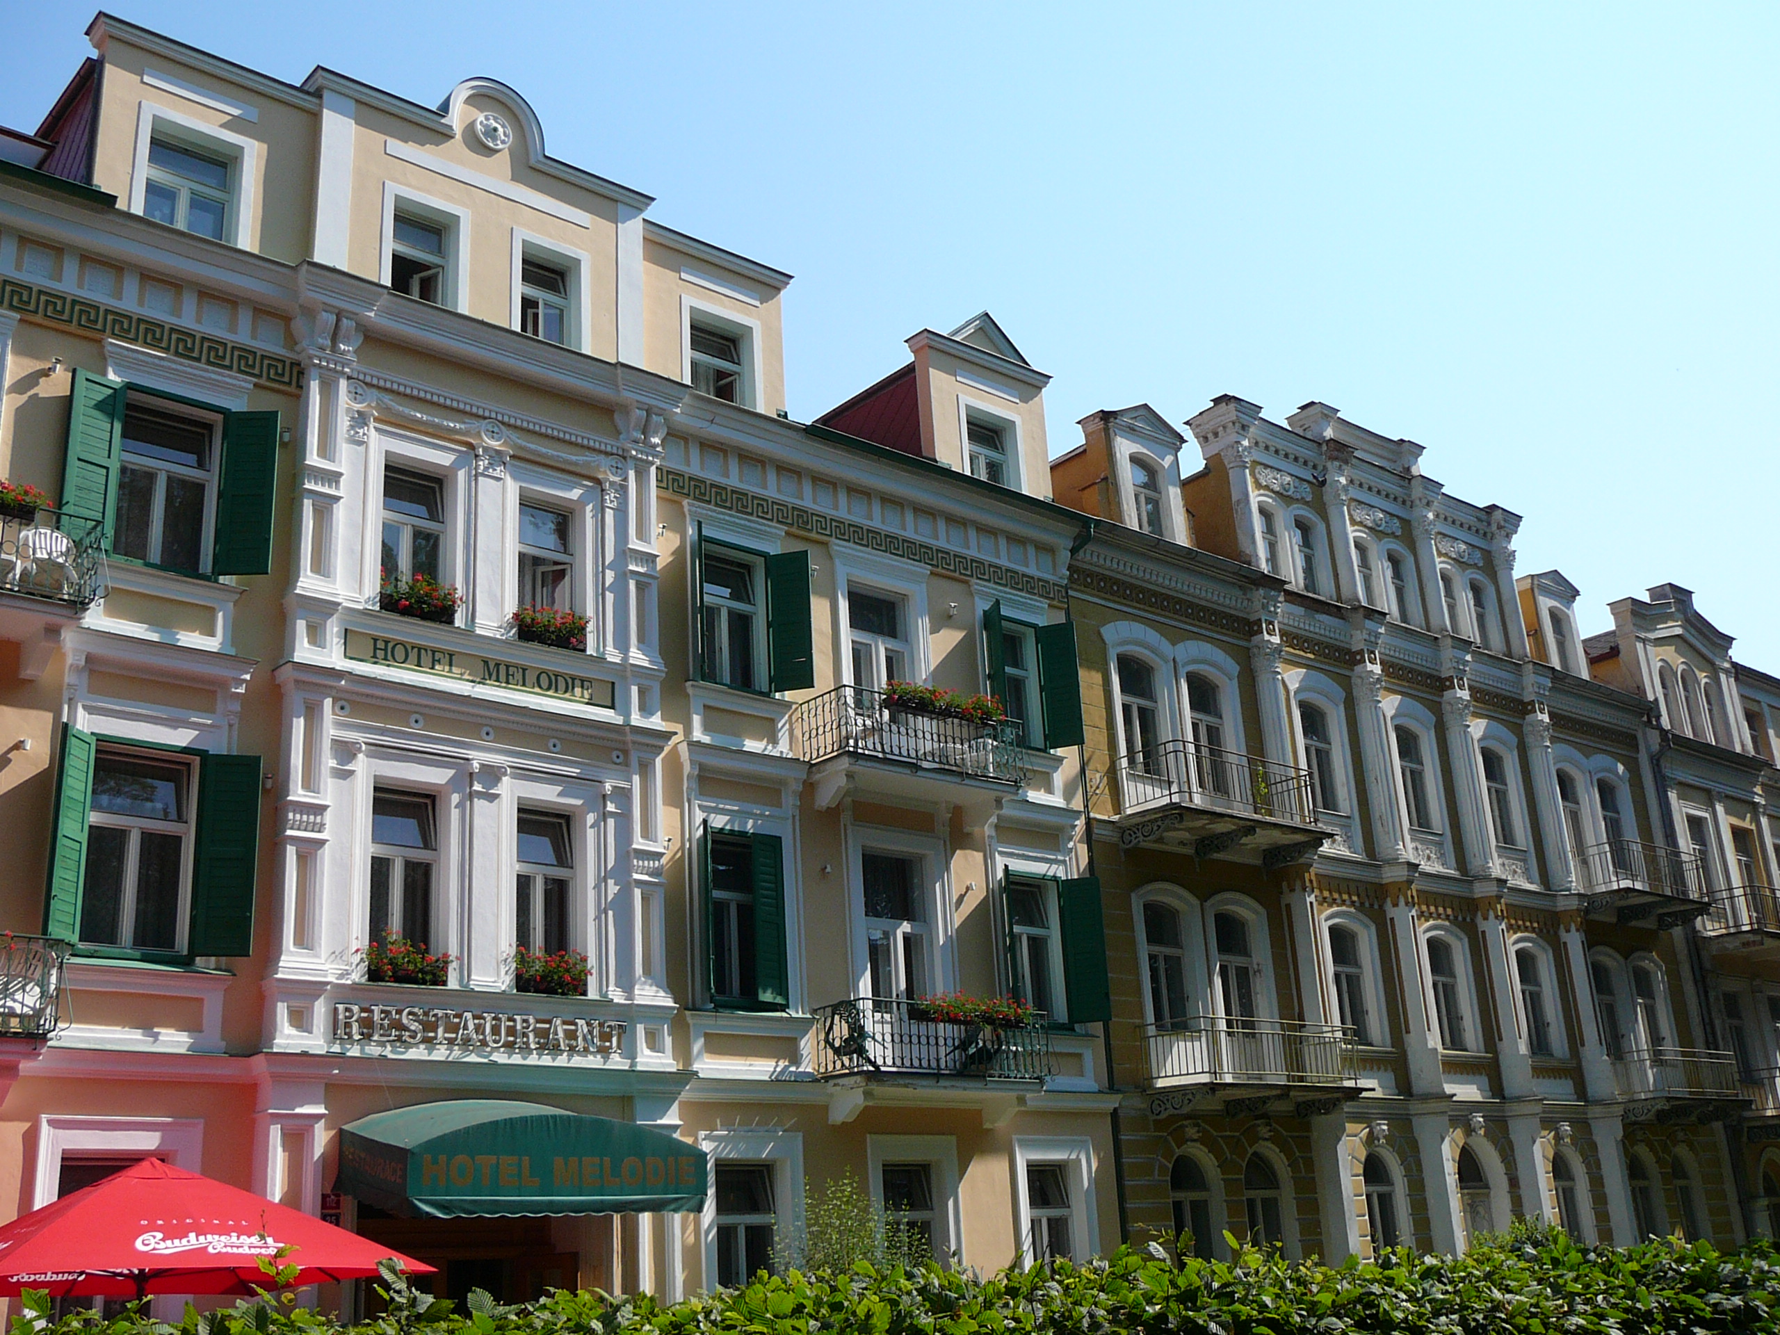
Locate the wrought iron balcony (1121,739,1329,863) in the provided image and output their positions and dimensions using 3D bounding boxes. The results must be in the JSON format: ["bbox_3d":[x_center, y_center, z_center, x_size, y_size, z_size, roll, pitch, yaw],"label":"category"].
[{"bbox_3d":[5.146,2.174,27.878,3.420,1.360,1.180,13,-25,-39],"label":"wrought iron balcony"}]

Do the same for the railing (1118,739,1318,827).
[{"bbox_3d":[5.535,2.101,29.809,3.794,1.014,1.116,13,-25,-39],"label":"railing"}]

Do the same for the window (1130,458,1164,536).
[{"bbox_3d":[4.266,-2.711,30.174,0.780,1.420,0.180,13,-25,-39],"label":"window"}]

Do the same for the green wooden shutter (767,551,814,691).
[{"bbox_3d":[-1.309,-0.629,24.180,0.533,1.966,0.050,-6,-19,9],"label":"green wooden shutter"}]

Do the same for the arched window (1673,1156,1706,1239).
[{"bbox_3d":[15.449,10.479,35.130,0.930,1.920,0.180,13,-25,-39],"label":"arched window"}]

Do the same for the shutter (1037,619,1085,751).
[{"bbox_3d":[2.724,0.285,28.583,0.573,2.048,0.050,-9,-20,15],"label":"shutter"}]

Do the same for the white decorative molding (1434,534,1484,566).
[{"bbox_3d":[12.390,-2.519,39.090,1.720,0.396,0.100,13,-25,-39],"label":"white decorative molding"}]

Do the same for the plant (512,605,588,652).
[{"bbox_3d":[-4.263,-0.471,22.718,0.950,0.420,0.320,13,-25,-38],"label":"plant"}]

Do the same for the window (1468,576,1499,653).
[{"bbox_3d":[12.203,-1.044,37.215,0.729,1.650,0.200,13,-25,-39],"label":"window"}]

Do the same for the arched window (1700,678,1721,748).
[{"bbox_3d":[19.625,1.094,43.160,0.650,1.750,0.200,13,-25,-39],"label":"arched window"}]

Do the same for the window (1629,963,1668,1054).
[{"bbox_3d":[15.602,7.118,37.092,1.044,2.020,0.200,13,-25,-39],"label":"window"}]

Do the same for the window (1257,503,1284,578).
[{"bbox_3d":[6.897,-2.240,32.832,0.695,1.650,0.200,13,-25,-39],"label":"window"}]

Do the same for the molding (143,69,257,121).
[{"bbox_3d":[-7.835,-6.526,20.518,1.310,0.180,0.070,13,-25,-39],"label":"molding"}]

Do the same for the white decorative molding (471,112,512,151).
[{"bbox_3d":[-5.440,-7.358,24.720,0.566,0.566,0.100,13,-25,-38],"label":"white decorative molding"}]

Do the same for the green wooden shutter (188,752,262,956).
[{"bbox_3d":[-6.650,1.878,18.130,0.511,2.077,0.050,3,-20,-19],"label":"green wooden shutter"}]

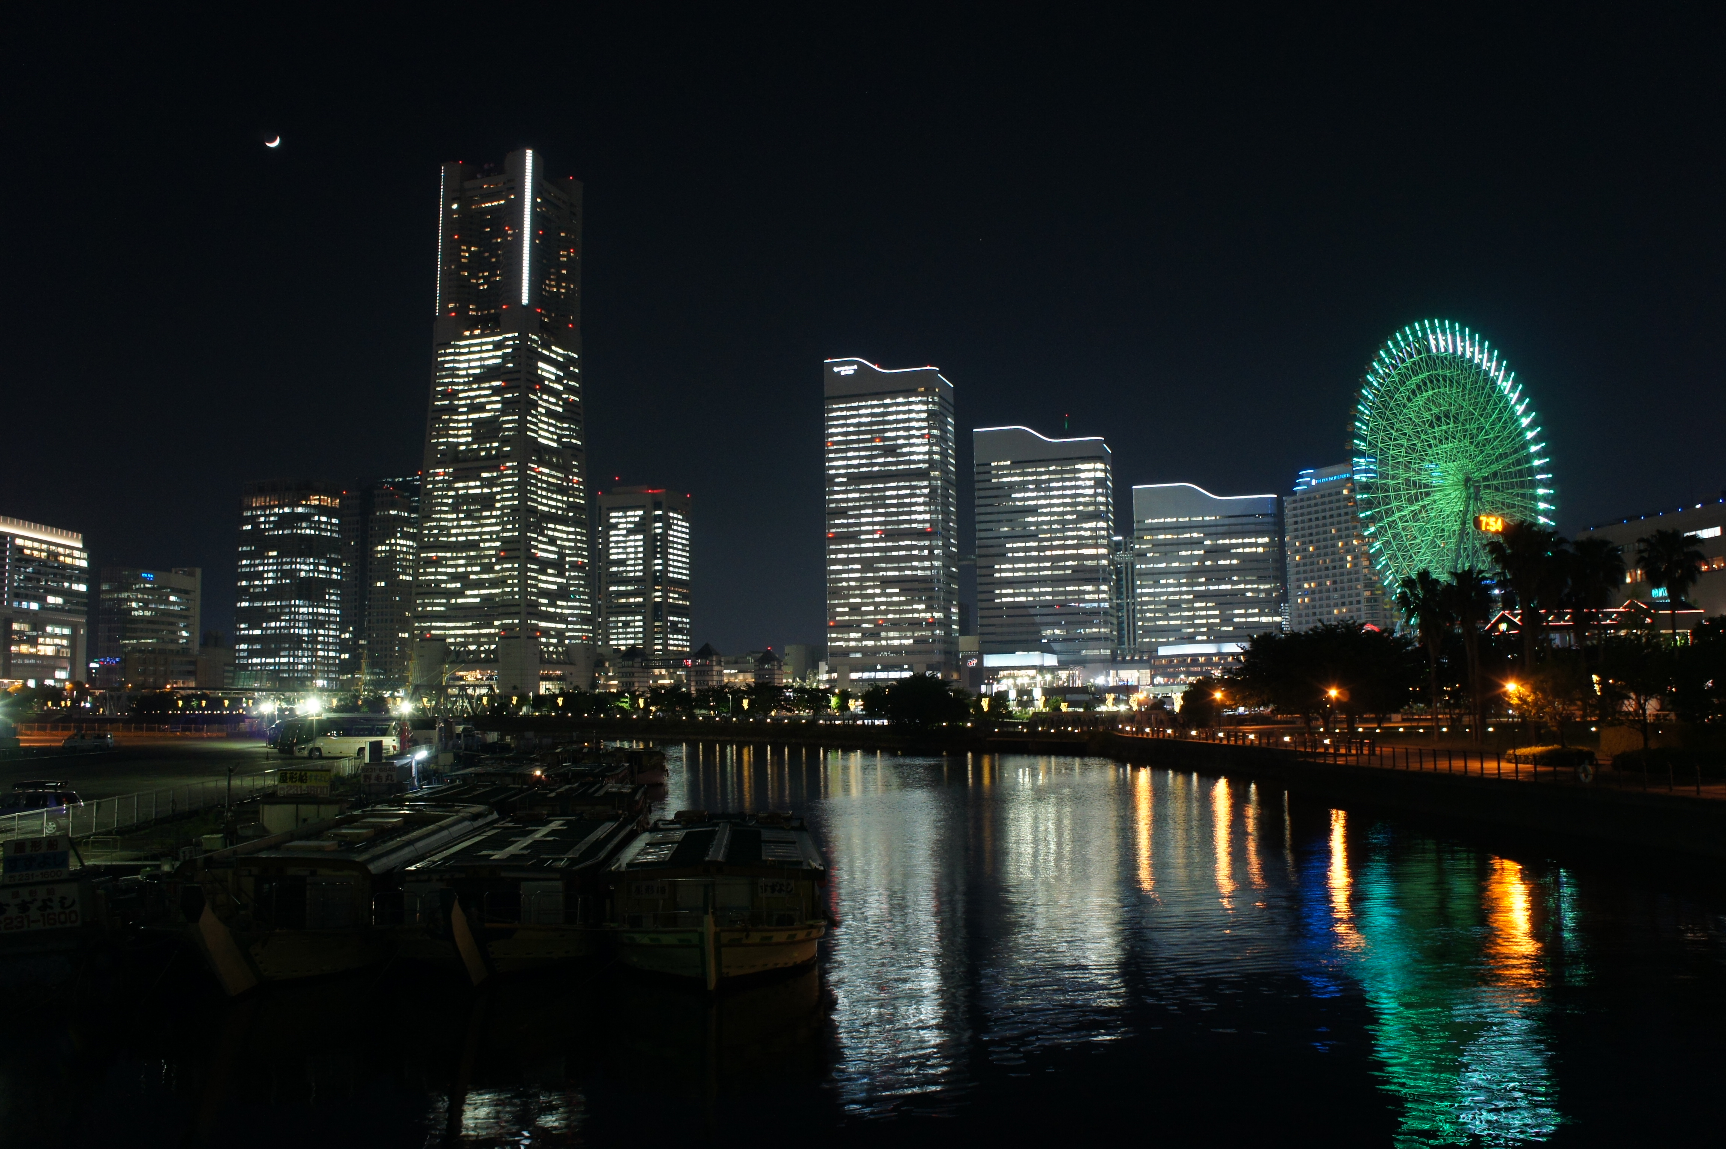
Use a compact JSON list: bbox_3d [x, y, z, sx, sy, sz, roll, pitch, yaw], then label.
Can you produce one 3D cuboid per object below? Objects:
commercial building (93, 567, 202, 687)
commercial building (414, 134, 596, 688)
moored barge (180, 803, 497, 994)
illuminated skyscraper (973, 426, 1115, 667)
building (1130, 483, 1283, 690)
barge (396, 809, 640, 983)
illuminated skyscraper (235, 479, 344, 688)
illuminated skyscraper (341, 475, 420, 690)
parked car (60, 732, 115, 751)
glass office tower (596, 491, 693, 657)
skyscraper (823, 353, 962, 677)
[{"bbox_3d":[-339.370,30.120,614.610,20.000,61.000,45.900,-2,-5,12],"label":"commercial building"},{"bbox_3d":[-198.770,-80.320,727.460,67.110,296.000,74.520,-2,-5,18],"label":"commercial building"},{"bbox_3d":[-14.980,9.000,37.190,5.000,3.000,18.500,0,-5,-5],"label":"moored barge"},{"bbox_3d":[97.100,-8.410,692.030,67.370,138.000,39.000,-2,-5,18],"label":"illuminated skyscraper"},{"bbox_3d":[192.090,6.450,712.250,77.250,109.000,39.000,-2,-5,18],"label":"building"},{"bbox_3d":[-9.130,8.910,37.190,5.000,3.000,18.000,0,-5,-5],"label":"barge"},{"bbox_3d":[-354.730,10.630,802.050,47.270,132.000,37.700,-2,-5,16],"label":"illuminated skyscraper"},{"bbox_3d":[-305.480,10.140,822.560,41.150,135.000,30.000,-2,-5,16],"label":"illuminated skyscraper"},{"bbox_3d":[-67.700,14.770,113.090,1.680,1.700,4.200,-4,-6,30],"label":"parked car"},{"bbox_3d":[-161.250,12.630,959.730,51.520,149.000,50.880,-2,-5,18],"label":"glass office tower"},{"bbox_3d":[15.510,-25.330,679.550,61.520,172.000,36.770,-2,-5,18],"label":"skyscraper"}]

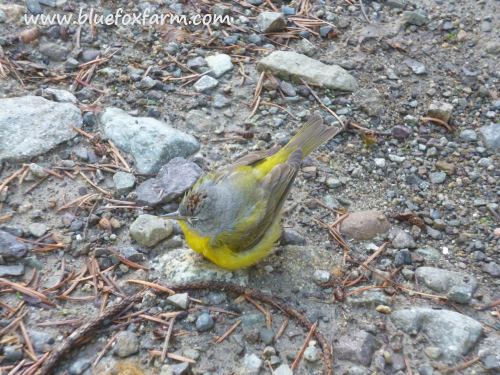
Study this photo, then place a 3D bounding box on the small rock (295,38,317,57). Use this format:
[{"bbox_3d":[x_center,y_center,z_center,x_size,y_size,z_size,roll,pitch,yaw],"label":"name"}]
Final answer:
[{"bbox_3d":[0.038,-0.092,0.657,0.012,0.008,0.013,-14,47,-14],"label":"small rock"}]

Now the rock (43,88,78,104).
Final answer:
[{"bbox_3d":[-0.117,-0.057,0.621,0.022,0.009,0.014,11,46,11],"label":"rock"}]

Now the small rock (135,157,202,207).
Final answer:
[{"bbox_3d":[-0.045,-0.003,0.557,0.042,0.013,0.022,-30,52,-28],"label":"small rock"}]

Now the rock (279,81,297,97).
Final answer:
[{"bbox_3d":[0.024,-0.062,0.628,0.008,0.006,0.013,-26,51,-24],"label":"rock"}]

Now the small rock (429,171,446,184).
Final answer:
[{"bbox_3d":[0.106,-0.005,0.564,0.010,0.006,0.007,0,44,0],"label":"small rock"}]

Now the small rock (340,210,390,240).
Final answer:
[{"bbox_3d":[0.063,0.021,0.542,0.027,0.012,0.019,0,45,0],"label":"small rock"}]

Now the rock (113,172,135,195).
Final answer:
[{"bbox_3d":[-0.068,-0.003,0.536,0.013,0.011,0.015,0,45,0],"label":"rock"}]

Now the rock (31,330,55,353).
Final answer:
[{"bbox_3d":[-0.100,0.075,0.481,0.011,0.006,0.009,0,44,0],"label":"rock"}]

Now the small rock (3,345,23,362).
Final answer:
[{"bbox_3d":[-0.112,0.078,0.468,0.009,0.007,0.008,0,45,0],"label":"small rock"}]

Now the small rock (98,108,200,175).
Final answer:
[{"bbox_3d":[-0.057,-0.026,0.566,0.056,0.017,0.033,17,48,17],"label":"small rock"}]

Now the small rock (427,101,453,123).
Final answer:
[{"bbox_3d":[0.115,-0.046,0.604,0.015,0.009,0.009,0,44,0],"label":"small rock"}]

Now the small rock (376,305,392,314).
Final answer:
[{"bbox_3d":[0.067,0.061,0.496,0.007,0.004,0.004,0,44,0],"label":"small rock"}]

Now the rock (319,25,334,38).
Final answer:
[{"bbox_3d":[0.049,-0.100,0.635,0.010,0.008,0.010,0,45,0],"label":"rock"}]

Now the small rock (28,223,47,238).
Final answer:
[{"bbox_3d":[-0.116,0.023,0.543,0.010,0.006,0.009,0,45,0],"label":"small rock"}]

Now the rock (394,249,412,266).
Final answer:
[{"bbox_3d":[0.079,0.036,0.510,0.009,0.007,0.009,0,45,0],"label":"rock"}]

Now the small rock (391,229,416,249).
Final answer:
[{"bbox_3d":[0.083,0.028,0.537,0.013,0.008,0.012,0,45,0],"label":"small rock"}]

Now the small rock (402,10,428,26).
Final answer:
[{"bbox_3d":[0.108,-0.112,0.657,0.016,0.007,0.012,11,46,11],"label":"small rock"}]

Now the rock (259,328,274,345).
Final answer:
[{"bbox_3d":[0.008,0.071,0.476,0.008,0.005,0.008,0,45,0],"label":"rock"}]

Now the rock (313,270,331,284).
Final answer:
[{"bbox_3d":[0.035,0.044,0.493,0.009,0.006,0.008,0,45,0],"label":"rock"}]

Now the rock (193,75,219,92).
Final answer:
[{"bbox_3d":[-0.027,-0.064,0.610,0.015,0.006,0.010,-26,51,-24],"label":"rock"}]

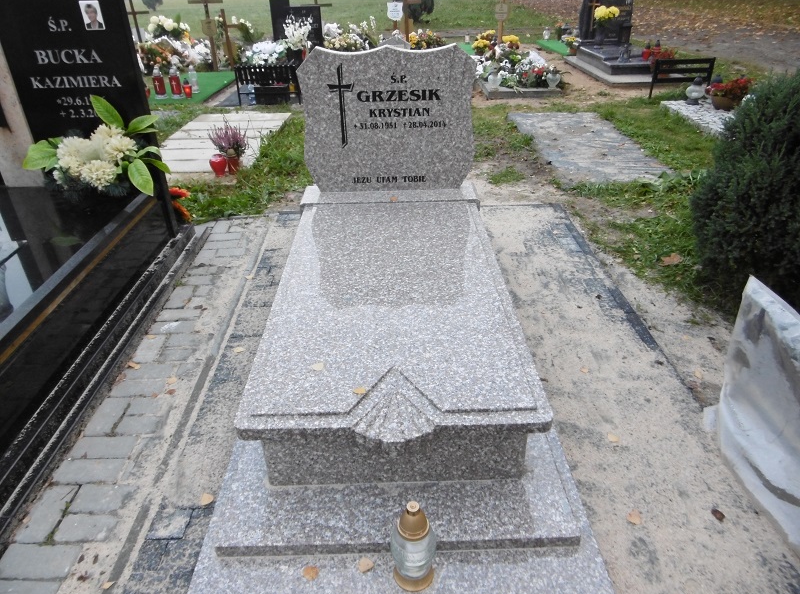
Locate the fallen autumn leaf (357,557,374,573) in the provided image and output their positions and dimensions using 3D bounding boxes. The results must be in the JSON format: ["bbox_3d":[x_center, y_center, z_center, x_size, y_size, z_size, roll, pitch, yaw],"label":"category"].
[{"bbox_3d":[-0.089,0.701,1.450,0.043,0.006,0.045,0,32,0],"label":"fallen autumn leaf"}]

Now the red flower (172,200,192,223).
[{"bbox_3d":[-1.380,-0.543,3.520,0.120,0.130,0.120,0,32,0],"label":"red flower"}]

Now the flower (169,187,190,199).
[{"bbox_3d":[-1.269,-0.574,3.108,0.120,0.075,0.110,-2,31,-1],"label":"flower"}]

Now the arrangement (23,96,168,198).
[{"bbox_3d":[-1.416,-0.660,2.607,0.620,0.460,0.330,-2,31,-1],"label":"arrangement"}]

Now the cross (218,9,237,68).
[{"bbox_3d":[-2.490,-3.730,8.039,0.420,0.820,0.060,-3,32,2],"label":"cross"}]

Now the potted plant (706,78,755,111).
[{"bbox_3d":[3.542,-2.183,5.932,0.420,0.320,0.380,0,32,0],"label":"potted plant"}]

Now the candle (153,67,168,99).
[{"bbox_3d":[-2.842,-2.527,6.519,0.135,0.350,0.135,0,32,0],"label":"candle"}]

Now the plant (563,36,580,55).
[{"bbox_3d":[2.672,-3.885,8.598,0.260,0.280,0.260,-2,31,-1],"label":"plant"}]

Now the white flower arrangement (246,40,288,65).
[{"bbox_3d":[-1.732,-3.183,7.250,0.480,0.300,0.360,0,32,0],"label":"white flower arrangement"}]

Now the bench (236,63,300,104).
[{"bbox_3d":[-1.488,-2.450,6.345,0.680,0.420,0.330,-3,32,-5],"label":"bench"}]

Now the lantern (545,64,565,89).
[{"bbox_3d":[1.712,-2.458,6.162,0.175,0.270,0.140,-2,31,-1],"label":"lantern"}]

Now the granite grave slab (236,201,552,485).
[{"bbox_3d":[-0.027,0.031,2.127,0.836,0.212,1.507,-2,31,-1],"label":"granite grave slab"}]

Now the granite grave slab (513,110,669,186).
[{"bbox_3d":[1.641,-1.426,5.071,0.970,0.070,2.050,0,32,0],"label":"granite grave slab"}]

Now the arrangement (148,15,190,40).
[{"bbox_3d":[-3.563,-4.130,8.500,0.570,0.330,0.400,0,32,0],"label":"arrangement"}]

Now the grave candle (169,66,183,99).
[{"bbox_3d":[-2.557,-2.457,6.331,0.135,0.356,0.135,-2,31,-1],"label":"grave candle"}]

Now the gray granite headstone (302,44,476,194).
[{"bbox_3d":[-0.053,-0.856,2.700,0.835,0.685,0.080,-2,31,-1],"label":"gray granite headstone"}]

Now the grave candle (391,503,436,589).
[{"bbox_3d":[0.032,0.568,1.280,0.100,0.256,0.100,-2,31,-1],"label":"grave candle"}]

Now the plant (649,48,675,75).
[{"bbox_3d":[3.212,-2.869,6.772,0.300,0.330,0.300,-2,31,-1],"label":"plant"}]

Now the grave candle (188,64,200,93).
[{"bbox_3d":[-2.522,-2.668,6.798,0.110,0.300,0.110,0,32,0],"label":"grave candle"}]

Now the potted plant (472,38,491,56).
[{"bbox_3d":[1.117,-3.425,7.607,0.250,0.250,0.250,-2,31,-1],"label":"potted plant"}]

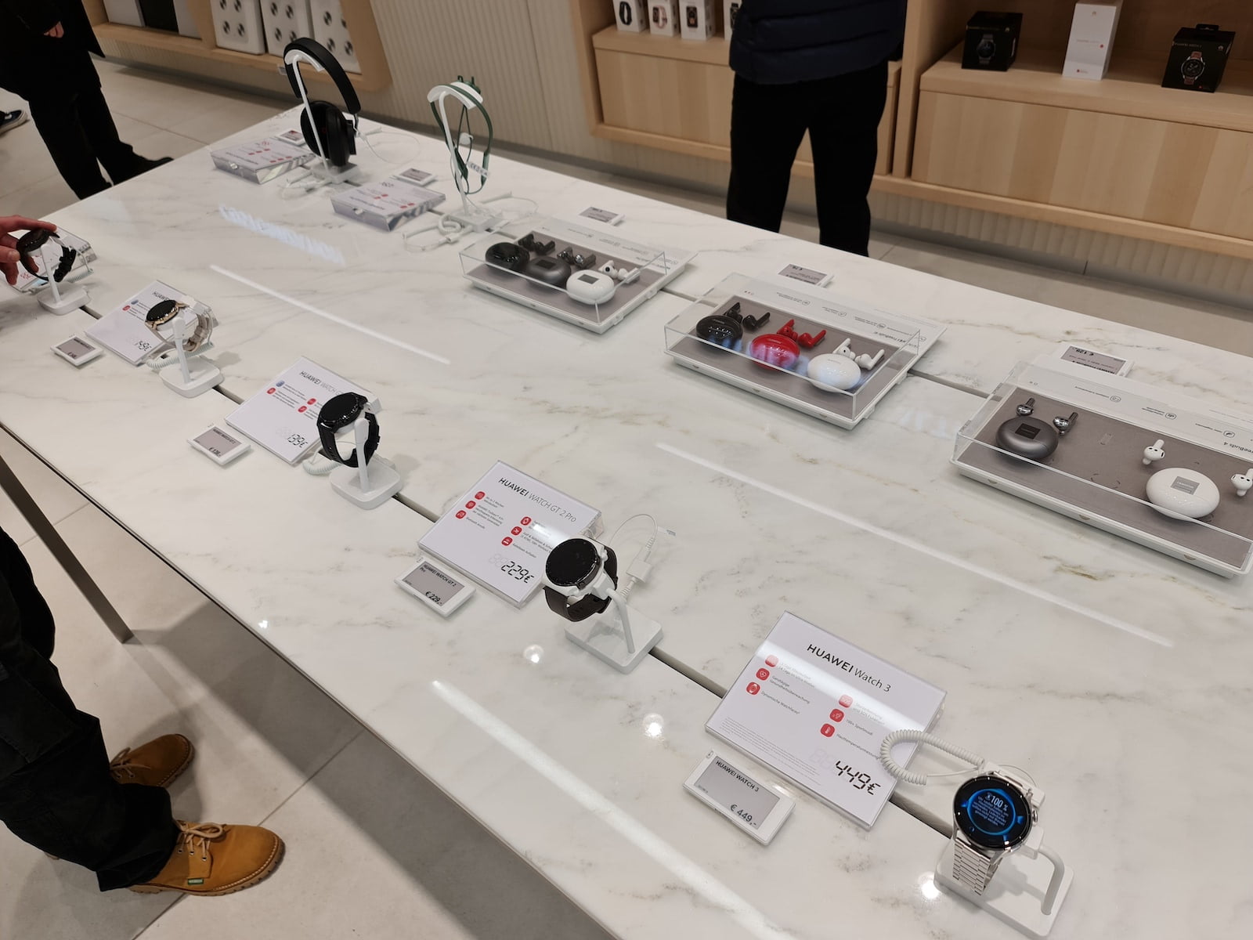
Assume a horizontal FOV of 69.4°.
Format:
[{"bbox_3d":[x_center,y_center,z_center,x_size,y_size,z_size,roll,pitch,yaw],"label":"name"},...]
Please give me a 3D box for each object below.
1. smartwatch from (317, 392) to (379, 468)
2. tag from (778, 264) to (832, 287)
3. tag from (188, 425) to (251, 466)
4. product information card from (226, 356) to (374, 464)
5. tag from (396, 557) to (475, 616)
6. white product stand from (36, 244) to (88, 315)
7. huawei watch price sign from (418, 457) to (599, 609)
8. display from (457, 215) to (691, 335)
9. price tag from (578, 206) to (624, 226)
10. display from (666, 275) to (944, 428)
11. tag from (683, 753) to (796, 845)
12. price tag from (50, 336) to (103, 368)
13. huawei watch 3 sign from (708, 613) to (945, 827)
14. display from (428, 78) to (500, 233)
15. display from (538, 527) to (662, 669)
[{"bbox_3d":[-0.300,-0.042,0.981,0.047,0.074,0.055,26,65,31],"label":"smartwatch"},{"bbox_3d":[0.237,-0.261,1.223,0.077,0.016,0.040,26,52,31],"label":"tag"},{"bbox_3d":[-0.497,-0.030,1.104,0.079,0.009,0.038,26,52,32],"label":"tag"},{"bbox_3d":[-0.400,-0.074,1.105,0.146,0.028,0.127,26,52,31],"label":"product information card"},{"bbox_3d":[-0.187,0.116,0.890,0.077,0.011,0.038,26,52,31],"label":"tag"},{"bbox_3d":[-0.882,-0.300,1.383,0.077,0.101,0.056,26,52,31],"label":"white product stand"},{"bbox_3d":[-0.117,0.061,0.913,0.146,0.028,0.127,26,52,31],"label":"huawei watch price sign"},{"bbox_3d":[-0.065,-0.294,1.274,0.258,0.057,0.215,26,52,31],"label":"display"},{"bbox_3d":[-0.044,-0.399,1.428,0.077,0.011,0.038,26,52,31],"label":"price tag"},{"bbox_3d":[0.213,-0.164,1.089,0.258,0.057,0.215,26,52,31],"label":"display"},{"bbox_3d":[0.087,0.253,0.699,0.077,0.011,0.038,26,52,31],"label":"tag"},{"bbox_3d":[-0.769,-0.165,1.270,0.077,0.016,0.040,26,52,31],"label":"price tag"},{"bbox_3d":[0.160,0.197,0.734,0.147,0.031,0.124,26,52,31],"label":"huawei watch 3 sign"},{"bbox_3d":[-0.240,-0.496,1.403,0.105,0.220,0.100,26,52,31],"label":"display"},{"bbox_3d":[-0.021,0.113,0.793,0.084,0.111,0.072,26,52,31],"label":"display"}]

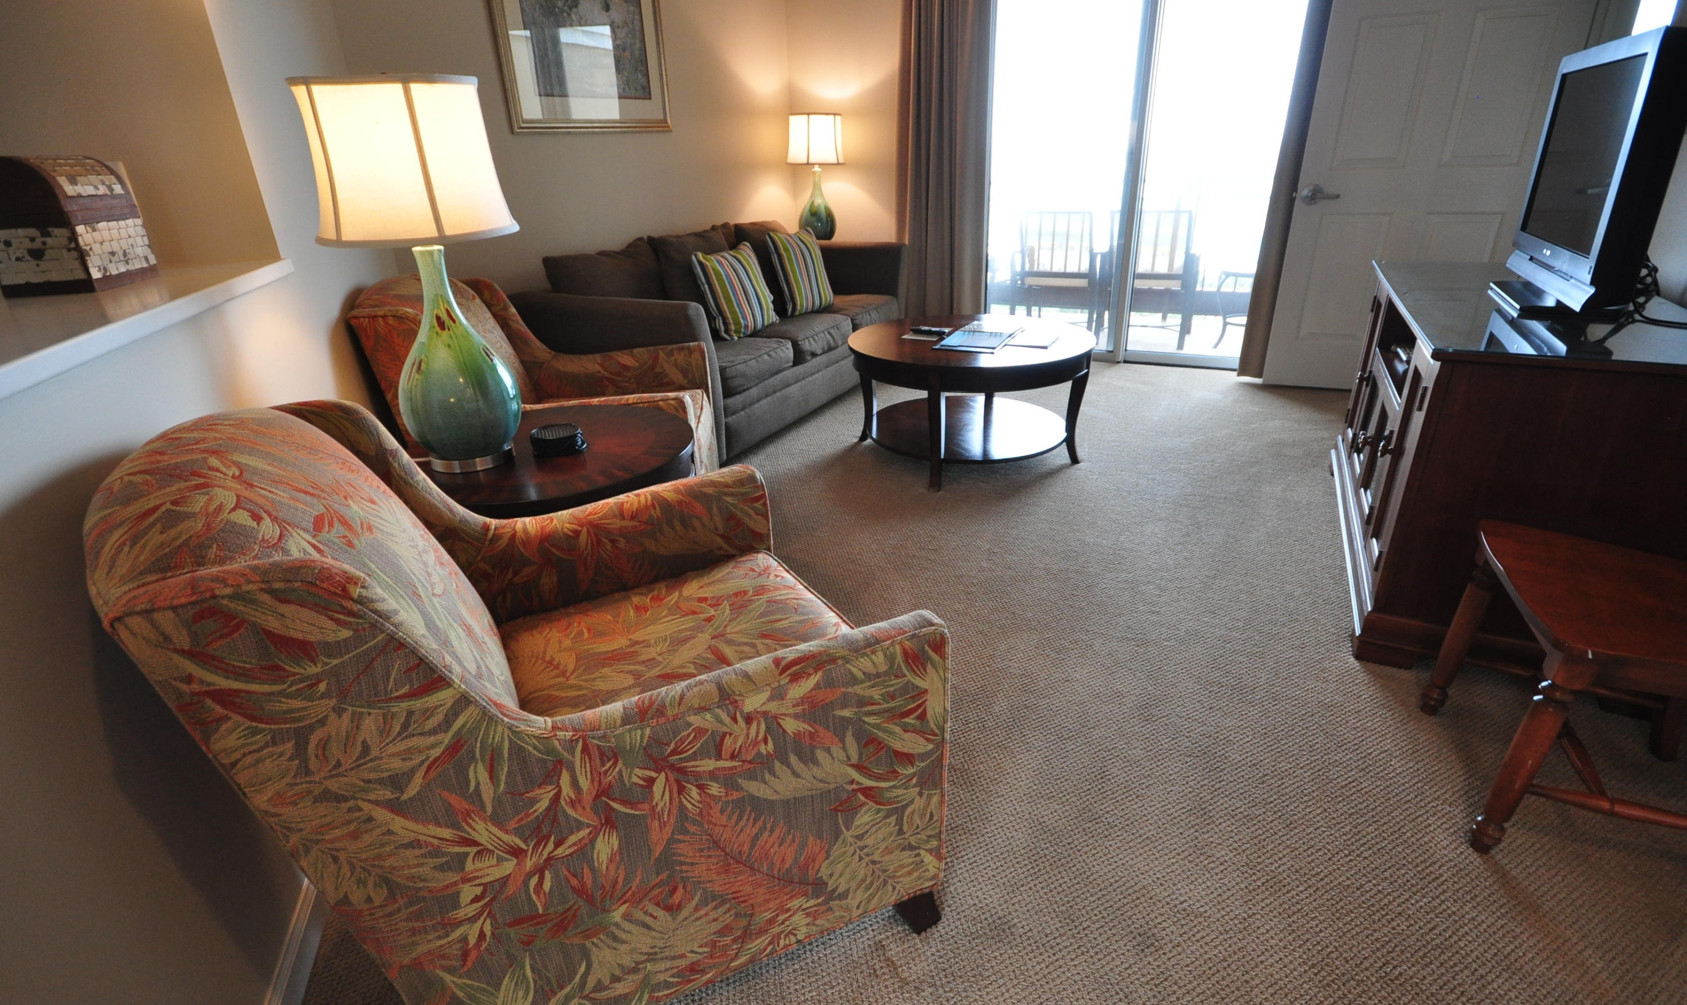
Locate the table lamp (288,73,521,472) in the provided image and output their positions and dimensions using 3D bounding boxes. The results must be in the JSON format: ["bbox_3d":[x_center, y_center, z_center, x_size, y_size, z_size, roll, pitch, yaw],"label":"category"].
[{"bbox_3d":[-0.802,-0.427,1.558,0.350,0.728,0.350,10,27,25],"label":"table lamp"}]

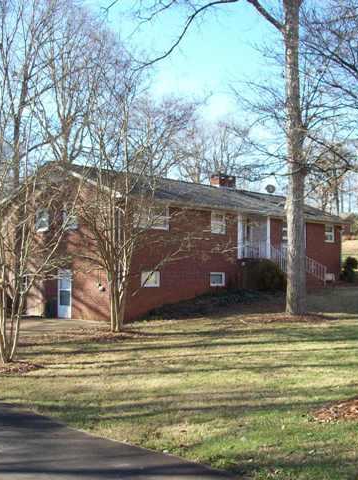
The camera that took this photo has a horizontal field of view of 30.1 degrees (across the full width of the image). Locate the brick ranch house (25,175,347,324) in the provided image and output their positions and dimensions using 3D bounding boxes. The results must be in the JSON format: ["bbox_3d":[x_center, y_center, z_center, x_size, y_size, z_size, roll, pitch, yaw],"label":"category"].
[{"bbox_3d":[0.414,0.293,35.768,17.045,7.022,9.811,3,-4,-44],"label":"brick ranch house"}]

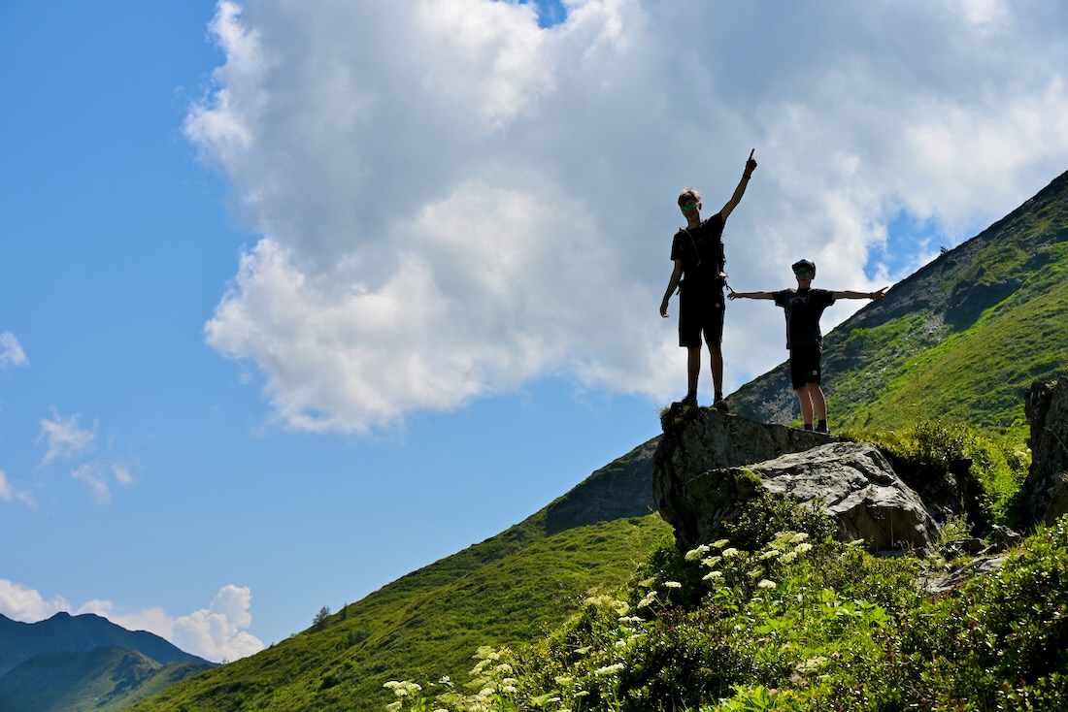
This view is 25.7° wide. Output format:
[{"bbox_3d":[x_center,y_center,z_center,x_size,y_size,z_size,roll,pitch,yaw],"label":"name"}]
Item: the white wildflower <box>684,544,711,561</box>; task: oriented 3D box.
[{"bbox_3d":[1.061,1.275,15.200,0.170,0.100,0.150,-1,-9,0],"label":"white wildflower"}]

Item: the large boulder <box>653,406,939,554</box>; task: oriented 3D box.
[{"bbox_3d":[2.054,1.017,18.400,2.250,1.200,2.000,-2,-9,6],"label":"large boulder"}]

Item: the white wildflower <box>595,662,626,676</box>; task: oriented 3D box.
[{"bbox_3d":[0.410,1.683,12.600,0.160,0.065,0.150,-1,-9,0],"label":"white wildflower"}]

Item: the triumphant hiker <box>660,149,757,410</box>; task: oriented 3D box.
[{"bbox_3d":[1.402,-0.602,18.750,0.740,2.060,0.480,-5,-10,25],"label":"triumphant hiker"}]

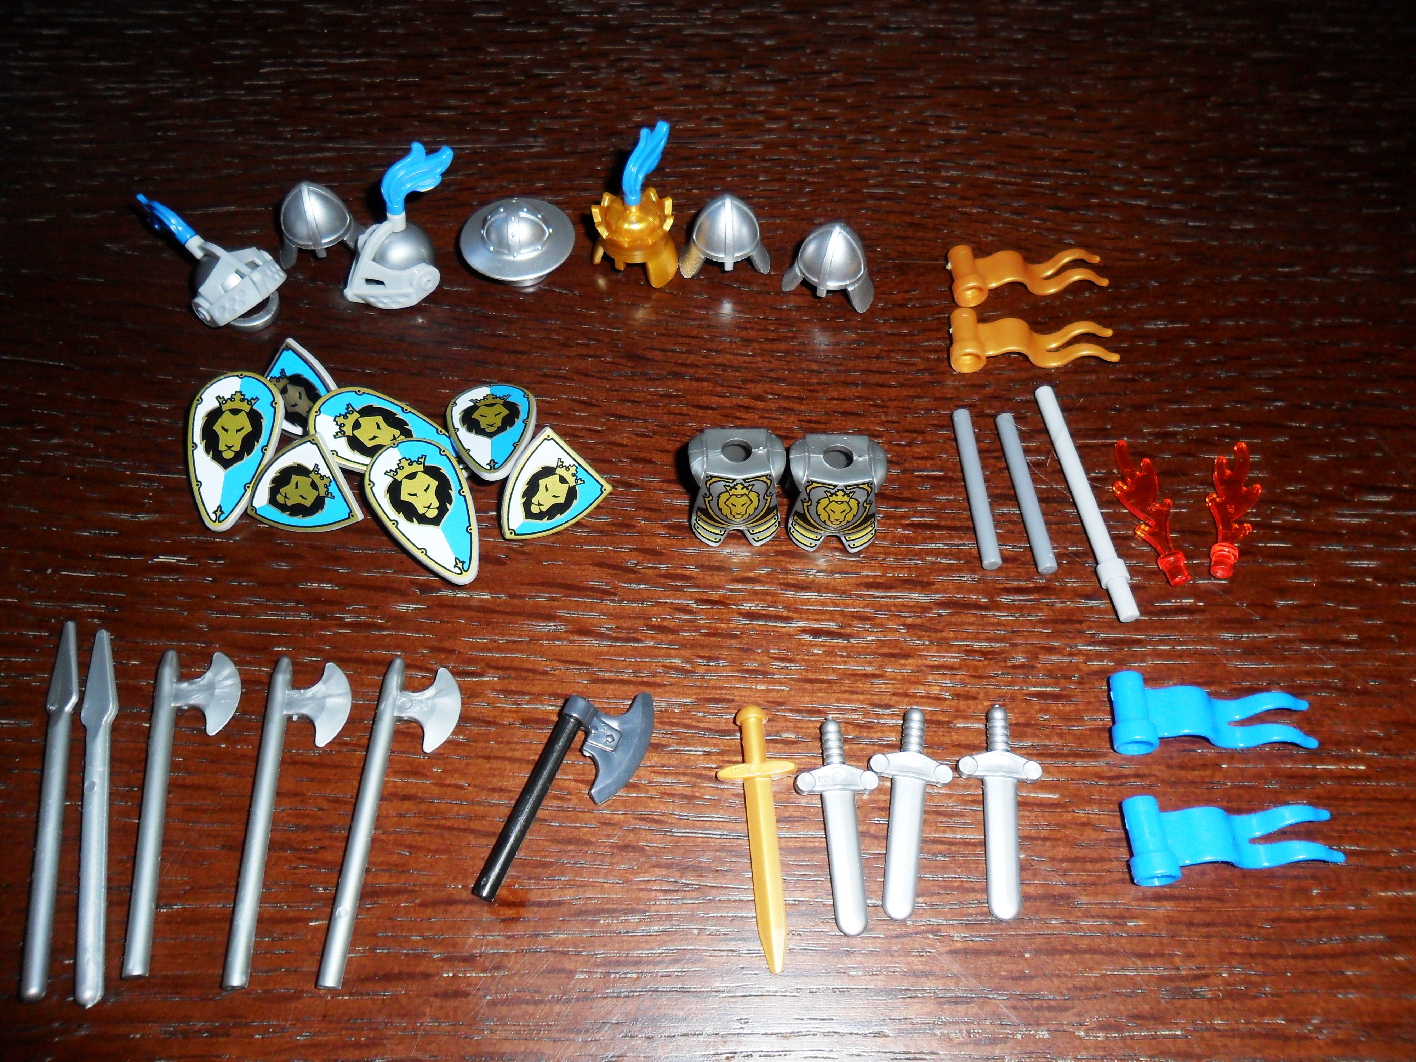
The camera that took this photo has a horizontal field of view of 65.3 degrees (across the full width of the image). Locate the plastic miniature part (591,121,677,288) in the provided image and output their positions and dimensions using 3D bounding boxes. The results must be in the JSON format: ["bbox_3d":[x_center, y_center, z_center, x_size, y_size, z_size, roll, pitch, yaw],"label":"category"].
[{"bbox_3d":[-0.013,-0.064,0.215,0.017,0.025,0.021,24,62,11],"label":"plastic miniature part"}]

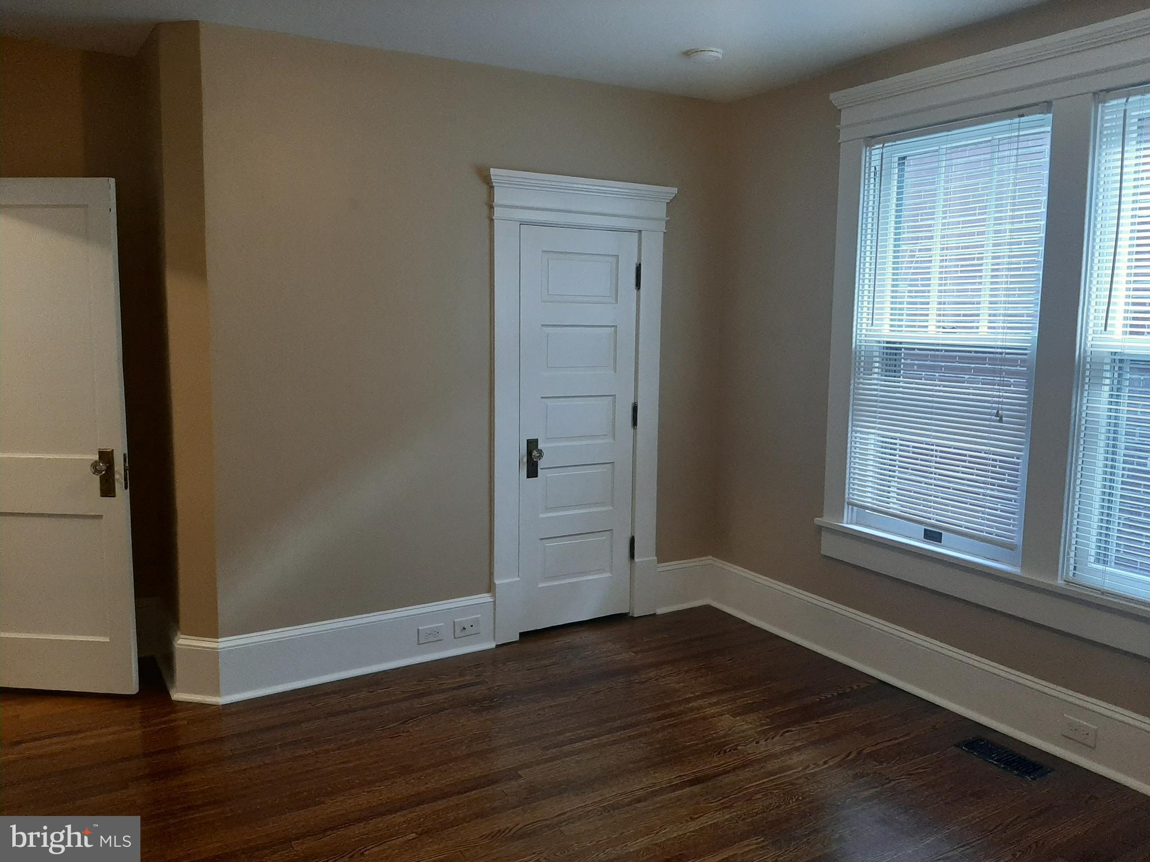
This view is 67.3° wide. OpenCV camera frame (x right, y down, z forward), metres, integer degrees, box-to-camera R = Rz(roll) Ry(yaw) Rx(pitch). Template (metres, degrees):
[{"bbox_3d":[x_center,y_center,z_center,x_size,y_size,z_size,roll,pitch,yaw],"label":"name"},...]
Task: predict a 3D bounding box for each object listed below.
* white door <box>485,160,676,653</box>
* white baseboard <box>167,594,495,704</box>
[{"bbox_3d":[0.038,-0.091,3.997,0.967,2.084,0.100,-4,8,-31],"label":"white door"},{"bbox_3d":[-0.942,0.885,3.565,1.311,0.237,0.145,-4,8,-31],"label":"white baseboard"}]

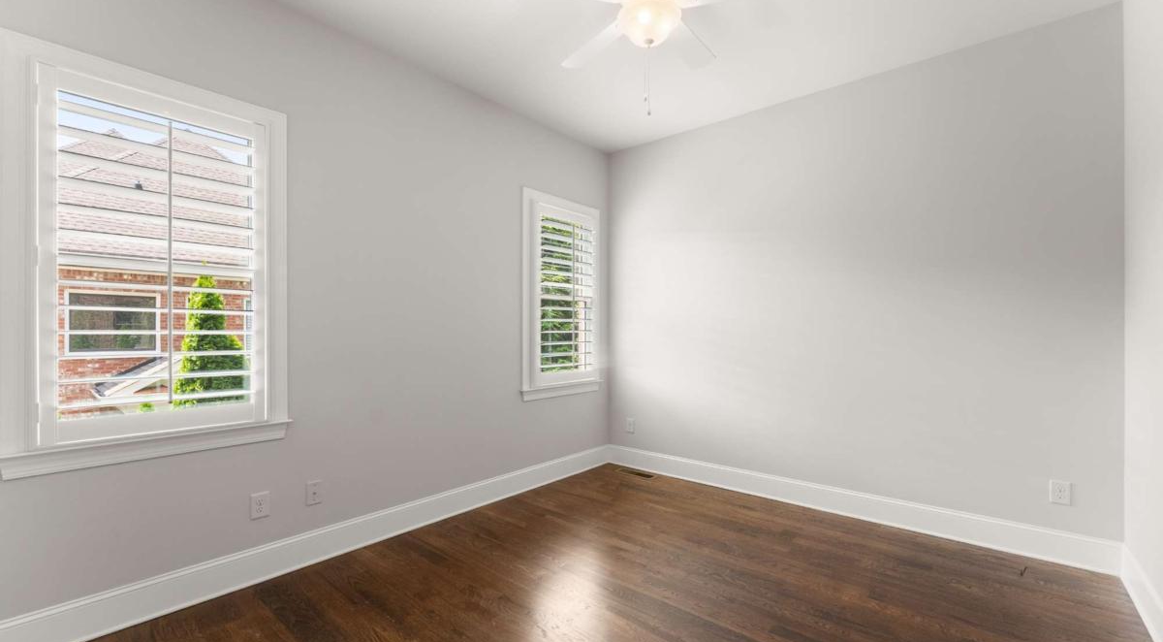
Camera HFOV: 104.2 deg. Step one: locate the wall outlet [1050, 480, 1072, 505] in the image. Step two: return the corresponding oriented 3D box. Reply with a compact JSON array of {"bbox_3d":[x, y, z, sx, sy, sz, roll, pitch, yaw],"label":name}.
[{"bbox_3d":[2.421,0.869,2.287,0.073,0.116,0.010,-1,-1,39],"label":"wall outlet"}]

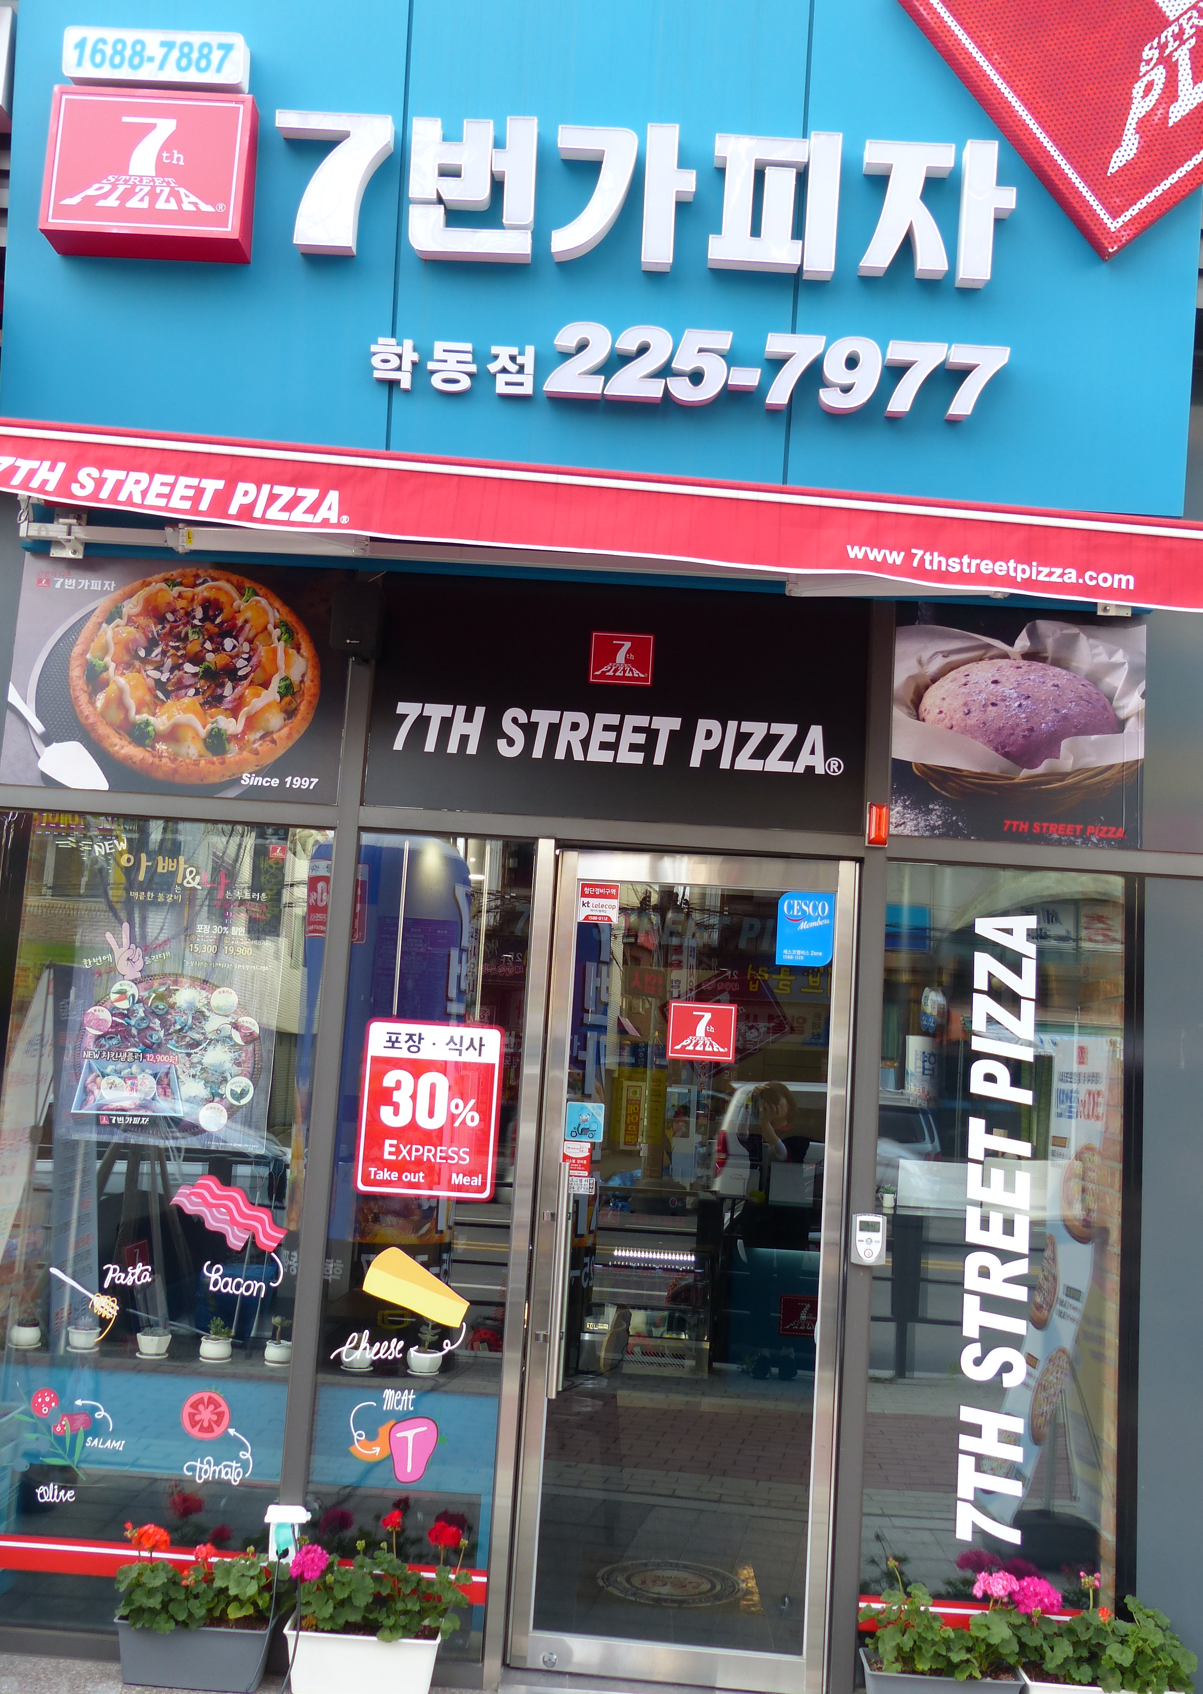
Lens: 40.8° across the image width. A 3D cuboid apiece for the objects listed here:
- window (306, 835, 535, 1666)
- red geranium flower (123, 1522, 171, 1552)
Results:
[{"bbox_3d":[-0.479,1.013,4.255,0.483,2.105,0.040,3,-8,1],"label":"window"},{"bbox_3d":[-1.121,1.709,3.996,0.108,0.072,0.085,3,-8,1],"label":"red geranium flower"}]

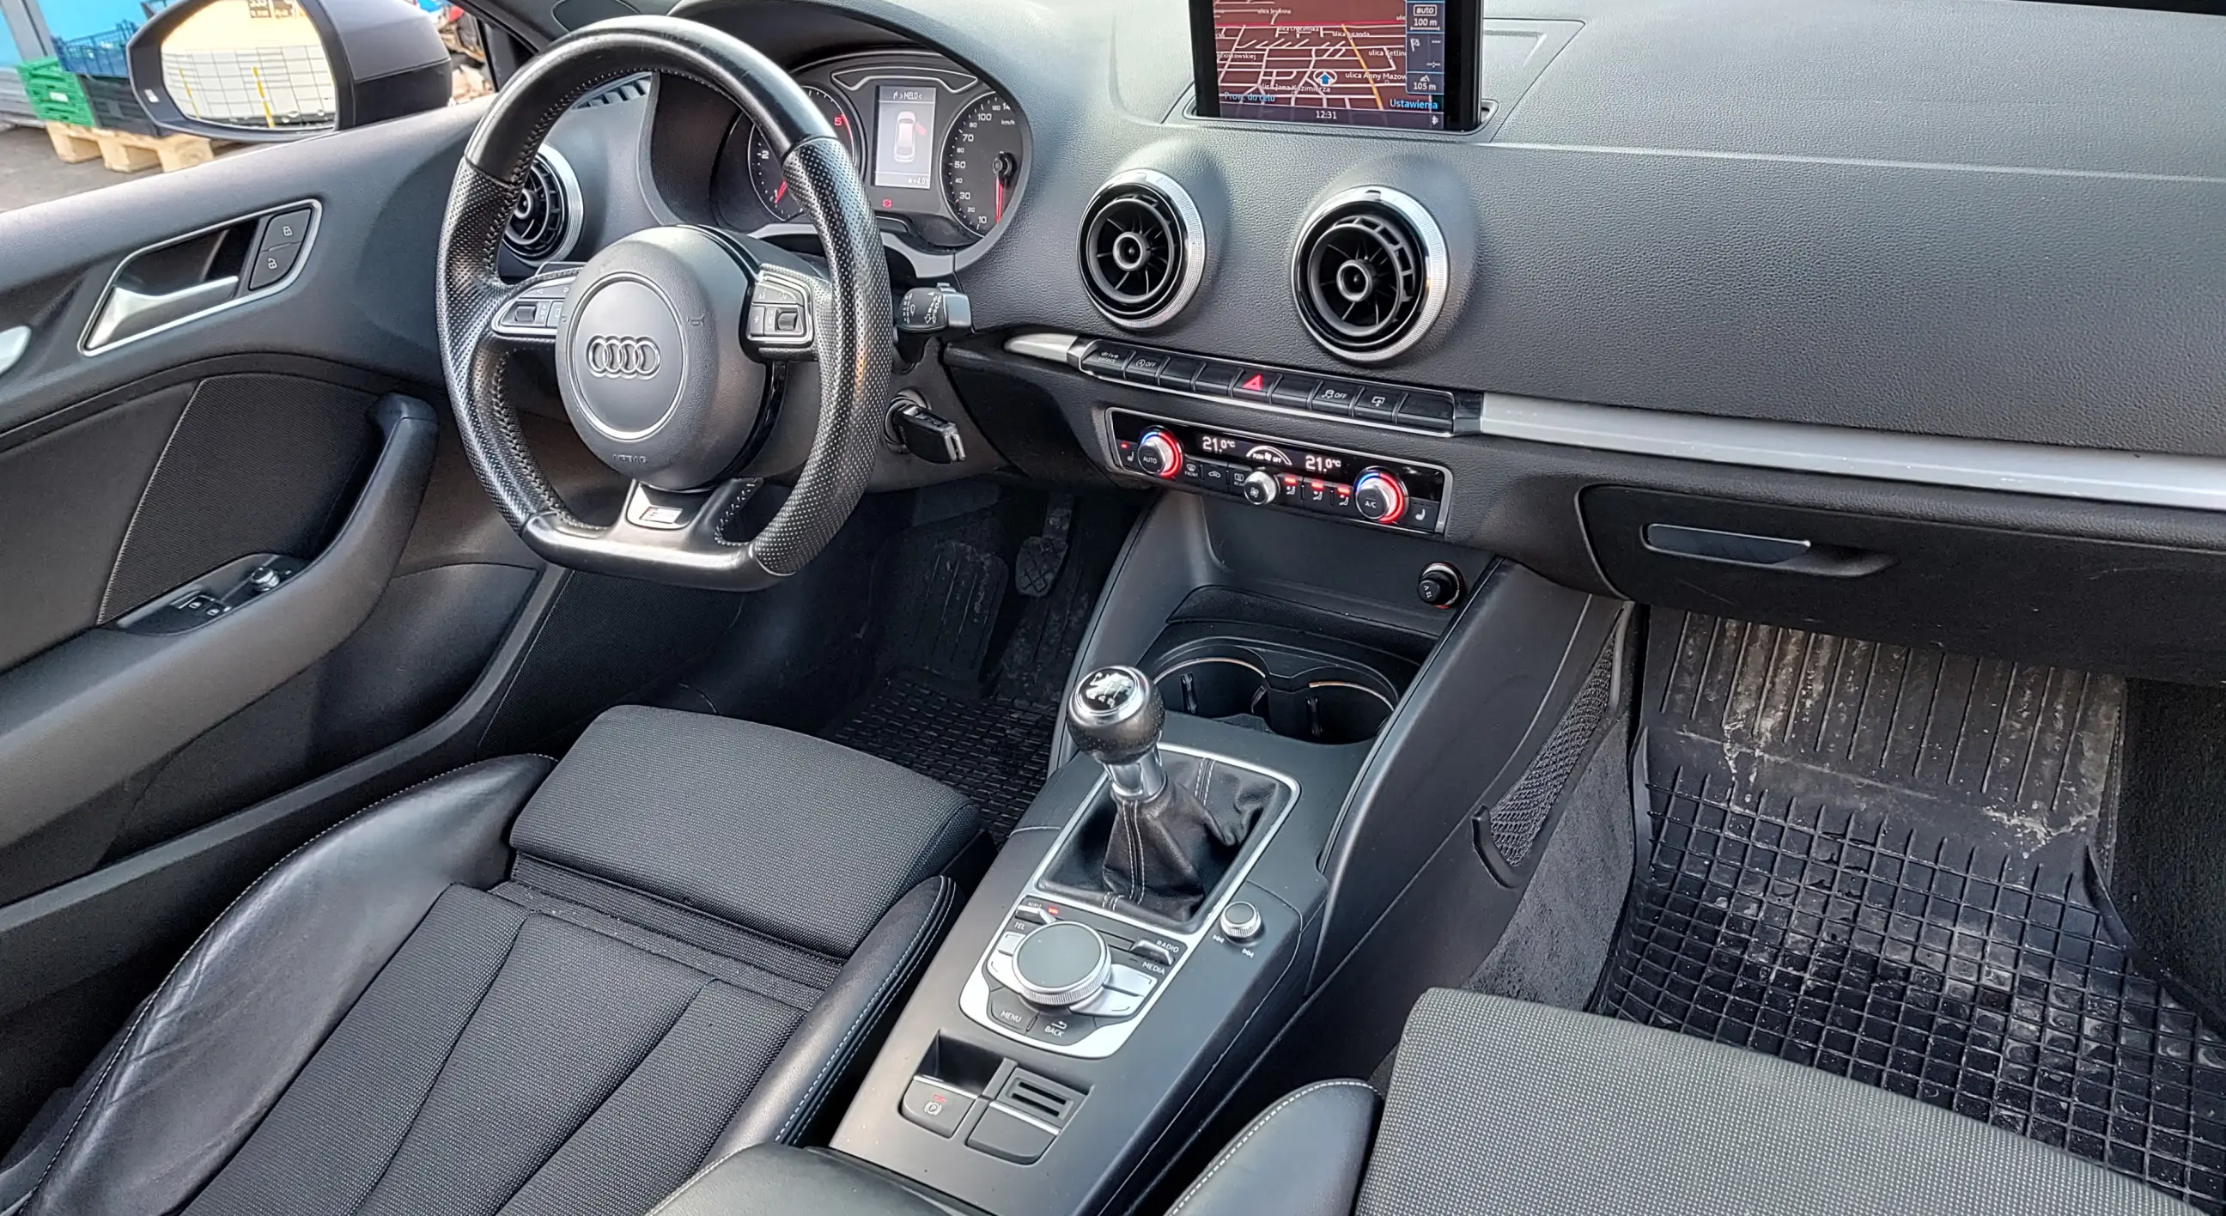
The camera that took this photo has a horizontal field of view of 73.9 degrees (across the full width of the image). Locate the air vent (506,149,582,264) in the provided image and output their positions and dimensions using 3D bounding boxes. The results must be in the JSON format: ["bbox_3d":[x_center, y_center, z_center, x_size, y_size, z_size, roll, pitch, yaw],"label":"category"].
[{"bbox_3d":[-0.441,-0.315,1.159,0.096,0.096,0.035,12,18,26],"label":"air vent"}]

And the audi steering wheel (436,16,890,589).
[{"bbox_3d":[-0.279,-0.192,0.954,0.372,0.357,0.100,13,15,28],"label":"audi steering wheel"}]

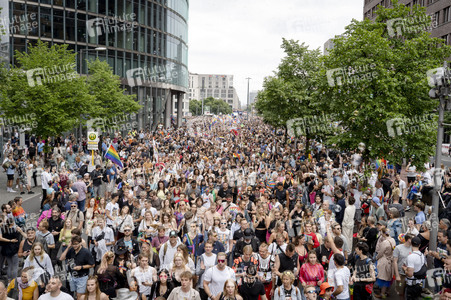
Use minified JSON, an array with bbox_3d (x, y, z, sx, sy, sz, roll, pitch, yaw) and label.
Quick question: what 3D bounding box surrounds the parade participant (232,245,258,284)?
[{"bbox_3d":[0.353,2.537,7.776,0.500,1.730,0.380,1,5,1],"label":"parade participant"}]

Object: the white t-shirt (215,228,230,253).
[{"bbox_3d":[-0.055,2.004,9.594,0.410,0.600,0.250,1,5,0],"label":"white t-shirt"}]

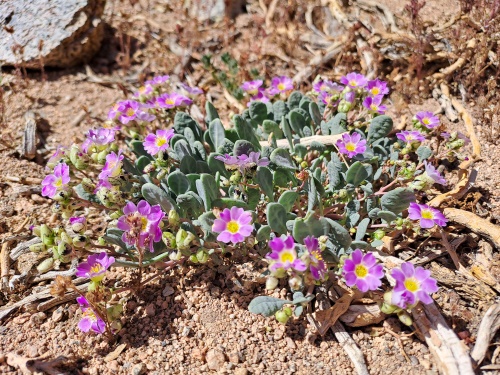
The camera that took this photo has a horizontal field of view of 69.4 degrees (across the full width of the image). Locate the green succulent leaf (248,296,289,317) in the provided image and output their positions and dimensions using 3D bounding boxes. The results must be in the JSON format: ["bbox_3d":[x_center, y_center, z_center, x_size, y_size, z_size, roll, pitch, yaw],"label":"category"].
[{"bbox_3d":[0.015,0.093,0.283,0.033,0.005,0.019,-4,57,-3],"label":"green succulent leaf"}]

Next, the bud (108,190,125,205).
[{"bbox_3d":[-0.113,0.008,0.305,0.013,0.013,0.012,-5,30,-20],"label":"bud"}]

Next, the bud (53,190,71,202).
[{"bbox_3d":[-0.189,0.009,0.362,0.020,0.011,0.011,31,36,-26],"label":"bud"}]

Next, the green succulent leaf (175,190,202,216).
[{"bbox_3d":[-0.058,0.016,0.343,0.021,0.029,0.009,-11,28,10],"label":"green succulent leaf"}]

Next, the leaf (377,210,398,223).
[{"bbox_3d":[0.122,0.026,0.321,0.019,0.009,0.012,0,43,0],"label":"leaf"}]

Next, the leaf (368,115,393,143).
[{"bbox_3d":[0.152,-0.068,0.420,0.024,0.038,0.007,34,23,19],"label":"leaf"}]

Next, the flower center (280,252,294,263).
[{"bbox_3d":[0.031,0.059,0.302,0.012,0.012,0.005,0,-5,0],"label":"flower center"}]

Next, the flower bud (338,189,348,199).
[{"bbox_3d":[0.082,0.005,0.318,0.009,0.009,0.009,8,29,15],"label":"flower bud"}]

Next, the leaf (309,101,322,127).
[{"bbox_3d":[0.083,-0.093,0.453,0.016,0.036,0.009,3,30,30],"label":"leaf"}]

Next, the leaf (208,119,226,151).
[{"bbox_3d":[-0.044,-0.070,0.488,0.024,0.050,0.007,-3,30,1],"label":"leaf"}]

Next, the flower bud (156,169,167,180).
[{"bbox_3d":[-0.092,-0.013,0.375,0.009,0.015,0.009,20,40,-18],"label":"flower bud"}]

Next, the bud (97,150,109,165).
[{"bbox_3d":[-0.138,-0.028,0.338,0.011,0.013,0.011,-12,30,-21],"label":"bud"}]

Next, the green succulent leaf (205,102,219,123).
[{"bbox_3d":[-0.048,-0.094,0.457,0.016,0.035,0.008,-14,28,-12],"label":"green succulent leaf"}]

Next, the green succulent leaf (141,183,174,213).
[{"bbox_3d":[-0.085,0.010,0.335,0.040,0.006,0.017,43,70,-9],"label":"green succulent leaf"}]

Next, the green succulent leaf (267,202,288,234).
[{"bbox_3d":[0.022,0.025,0.288,0.017,0.027,0.006,-11,18,3],"label":"green succulent leaf"}]

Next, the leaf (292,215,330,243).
[{"bbox_3d":[0.056,0.040,0.336,0.032,0.034,0.006,0,30,0],"label":"leaf"}]

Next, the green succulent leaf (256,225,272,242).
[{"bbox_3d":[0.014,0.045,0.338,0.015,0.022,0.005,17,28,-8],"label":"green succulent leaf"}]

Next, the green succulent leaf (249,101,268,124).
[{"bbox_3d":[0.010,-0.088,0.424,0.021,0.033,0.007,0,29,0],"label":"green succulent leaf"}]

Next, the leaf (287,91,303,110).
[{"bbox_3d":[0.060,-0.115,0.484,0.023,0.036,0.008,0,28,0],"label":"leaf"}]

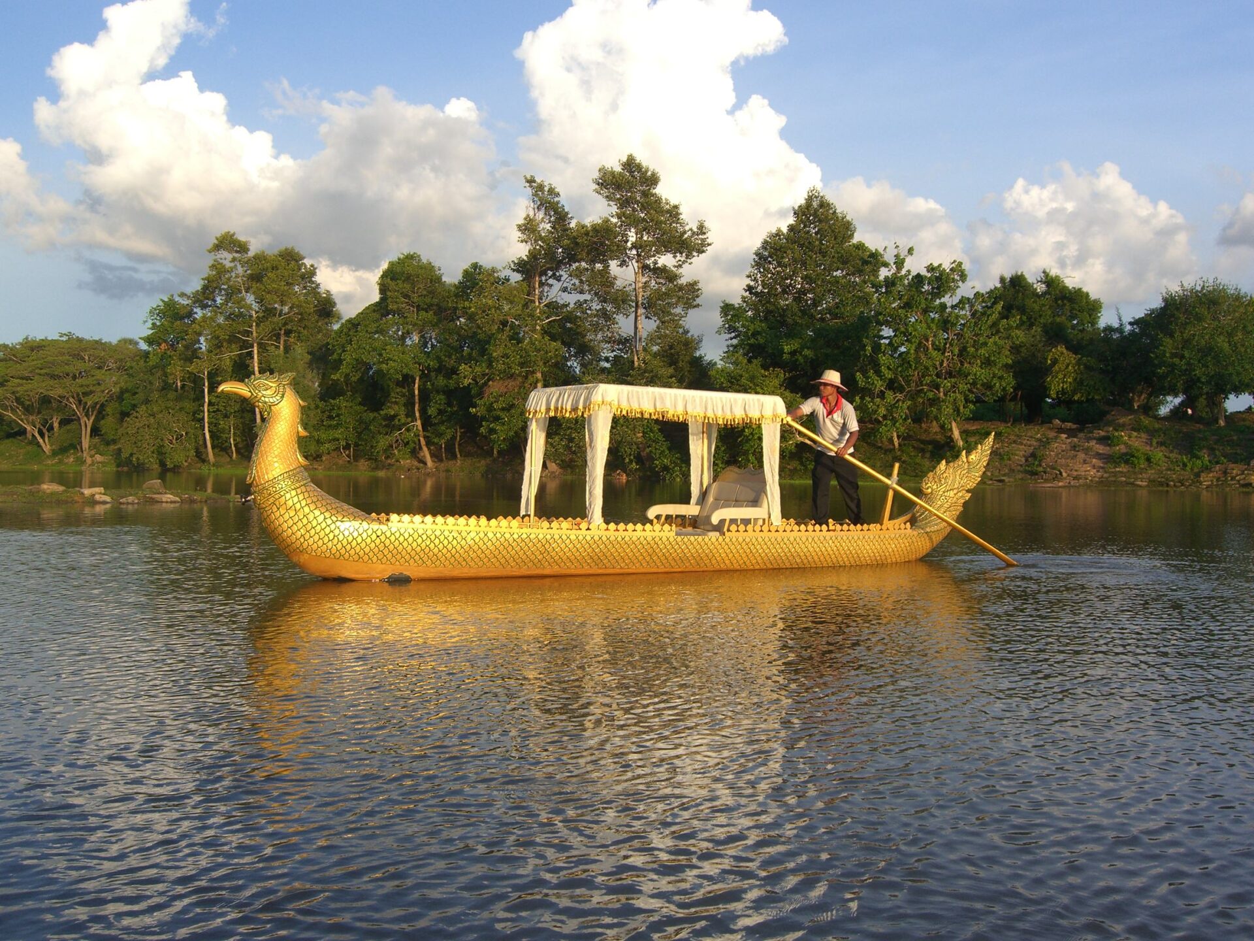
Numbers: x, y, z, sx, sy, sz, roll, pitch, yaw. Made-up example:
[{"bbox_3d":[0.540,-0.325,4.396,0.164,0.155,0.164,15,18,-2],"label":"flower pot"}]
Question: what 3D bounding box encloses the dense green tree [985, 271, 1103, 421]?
[{"bbox_3d":[21.701,-6.482,72.000,6.260,7.890,6.260,1,1,17],"label":"dense green tree"}]

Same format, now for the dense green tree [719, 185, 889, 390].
[{"bbox_3d":[8.967,-7.921,70.000,8.170,12.900,8.170,1,1,7],"label":"dense green tree"}]

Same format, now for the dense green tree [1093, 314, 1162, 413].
[{"bbox_3d":[27.302,-5.765,75.000,4.040,5.390,4.040,1,1,20],"label":"dense green tree"}]

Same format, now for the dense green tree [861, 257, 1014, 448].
[{"bbox_3d":[14.641,-5.551,65.000,7.000,9.020,7.000,1,1,13],"label":"dense green tree"}]

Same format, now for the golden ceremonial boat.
[{"bbox_3d":[0.480,0.143,13.150,8.750,1.820,1.400,1,1,-33],"label":"golden ceremonial boat"}]

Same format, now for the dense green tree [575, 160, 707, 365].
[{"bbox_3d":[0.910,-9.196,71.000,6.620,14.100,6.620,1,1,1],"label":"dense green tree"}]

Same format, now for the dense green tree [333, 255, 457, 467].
[{"bbox_3d":[-11.373,-5.388,67.000,5.830,10.250,5.830,1,1,-10],"label":"dense green tree"}]

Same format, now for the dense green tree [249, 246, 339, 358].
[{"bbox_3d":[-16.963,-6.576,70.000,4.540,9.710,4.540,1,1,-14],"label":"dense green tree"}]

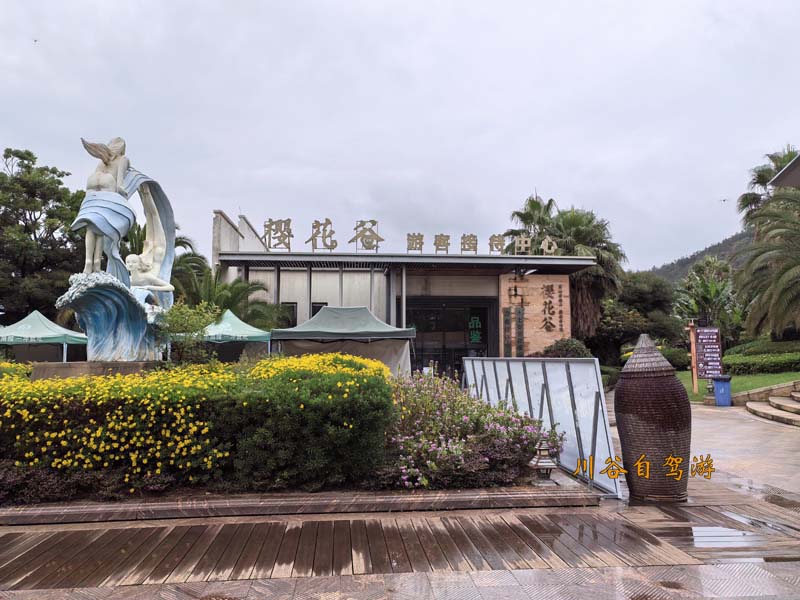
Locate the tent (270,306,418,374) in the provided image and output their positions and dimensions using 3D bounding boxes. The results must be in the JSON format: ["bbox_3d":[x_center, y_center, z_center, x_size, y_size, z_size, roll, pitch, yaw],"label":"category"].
[{"bbox_3d":[-1.895,1.689,20.927,4.500,2.915,3.000,0,-4,-5],"label":"tent"}]

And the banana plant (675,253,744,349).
[{"bbox_3d":[15.326,0.224,31.000,3.400,4.900,3.300,0,-5,0],"label":"banana plant"}]

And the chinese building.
[{"bbox_3d":[-0.049,0.361,27.828,13.800,6.567,10.000,0,-4,-5],"label":"chinese building"}]

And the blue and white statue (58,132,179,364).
[{"bbox_3d":[-4.805,-0.882,10.692,1.850,3.854,1.400,0,-4,-5],"label":"blue and white statue"}]

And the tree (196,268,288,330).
[{"bbox_3d":[-5.517,1.064,21.780,3.200,4.285,3.000,0,-4,-5],"label":"tree"}]

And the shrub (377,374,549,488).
[{"bbox_3d":[0.740,1.460,7.514,1.950,1.180,2.100,0,-4,-5],"label":"shrub"}]

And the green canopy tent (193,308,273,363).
[{"bbox_3d":[-5.531,1.696,20.124,3.000,2.784,3.000,0,-4,-5],"label":"green canopy tent"}]

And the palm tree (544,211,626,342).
[{"bbox_3d":[8.269,-0.236,27.590,3.500,7.723,3.500,0,-4,-5],"label":"palm tree"}]

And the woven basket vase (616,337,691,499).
[{"bbox_3d":[2.706,1.242,6.677,0.800,1.733,0.800,0,-4,-5],"label":"woven basket vase"}]

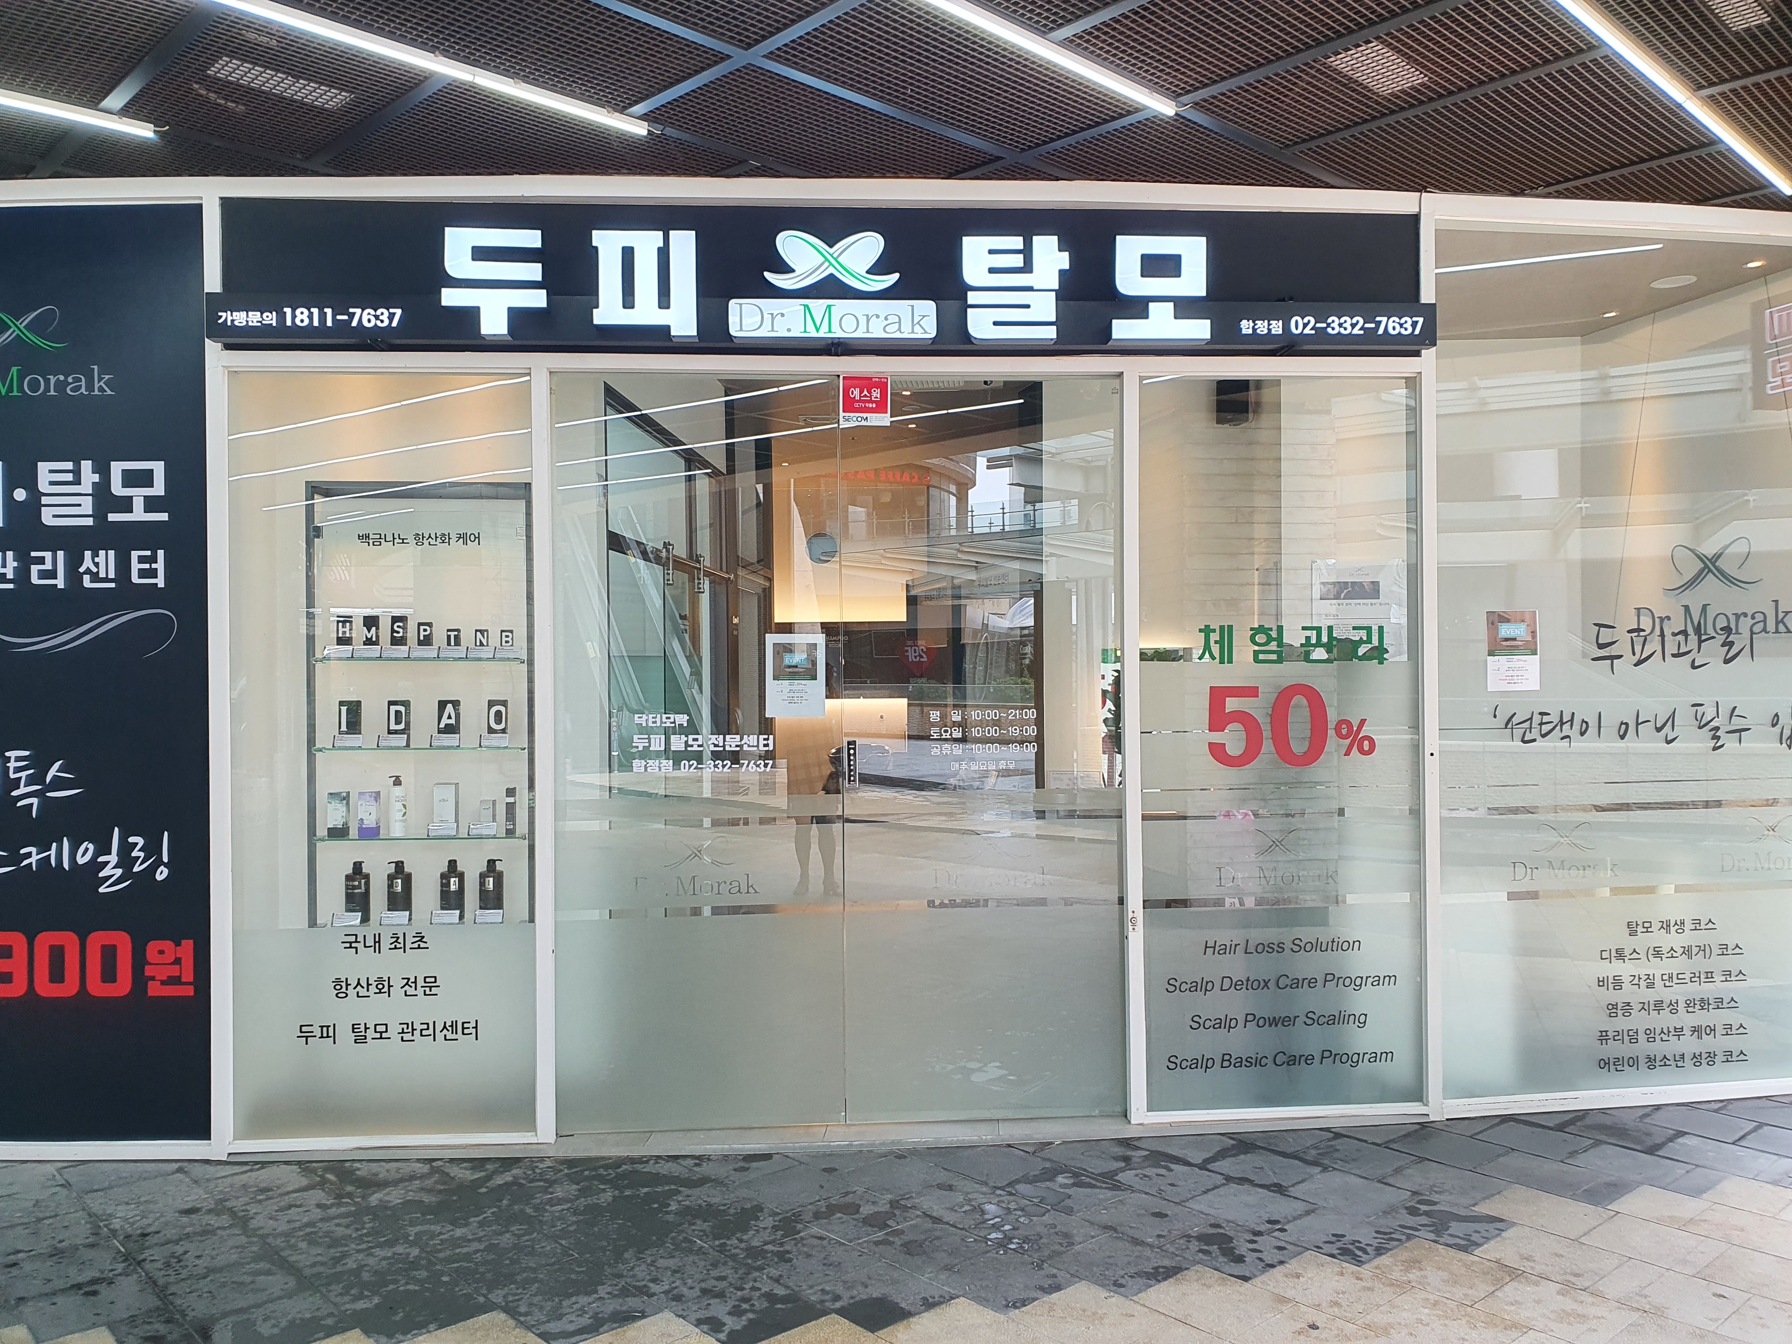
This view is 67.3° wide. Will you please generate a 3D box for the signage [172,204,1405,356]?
[{"bbox_3d":[-0.194,-1.351,4.634,4.213,0.509,0.180,0,0,-4],"label":"signage"}]

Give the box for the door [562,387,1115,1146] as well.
[{"bbox_3d":[-0.183,0.270,4.691,1.993,2.628,0.060,0,0,-4],"label":"door"}]

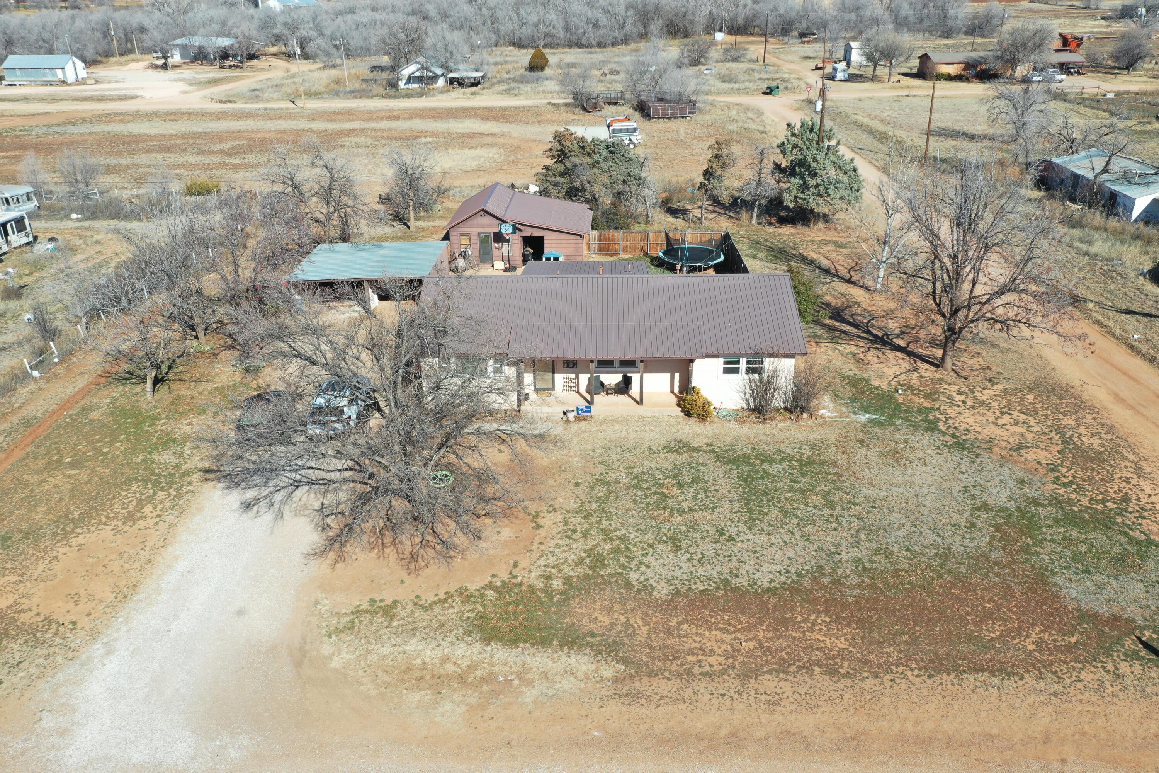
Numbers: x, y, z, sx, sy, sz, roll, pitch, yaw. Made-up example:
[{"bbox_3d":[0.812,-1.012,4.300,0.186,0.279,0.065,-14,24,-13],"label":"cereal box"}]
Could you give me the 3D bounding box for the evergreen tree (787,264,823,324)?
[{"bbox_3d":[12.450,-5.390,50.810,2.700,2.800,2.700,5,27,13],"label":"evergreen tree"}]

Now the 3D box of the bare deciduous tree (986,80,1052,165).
[{"bbox_3d":[40.250,-23.950,82.420,4.900,7.600,4.800,11,28,23],"label":"bare deciduous tree"}]

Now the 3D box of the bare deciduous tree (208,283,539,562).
[{"bbox_3d":[-6.839,0.713,30.791,11.300,8.200,10.961,-1,25,0],"label":"bare deciduous tree"}]

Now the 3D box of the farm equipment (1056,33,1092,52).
[{"bbox_3d":[103.234,-71.176,187.273,7.000,3.968,4.200,-1,25,0],"label":"farm equipment"}]

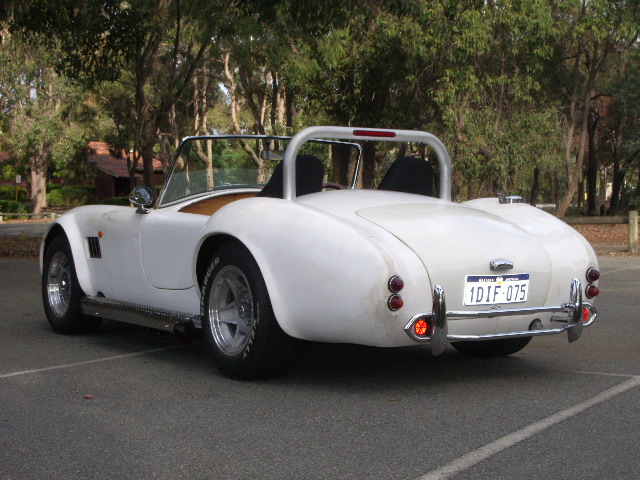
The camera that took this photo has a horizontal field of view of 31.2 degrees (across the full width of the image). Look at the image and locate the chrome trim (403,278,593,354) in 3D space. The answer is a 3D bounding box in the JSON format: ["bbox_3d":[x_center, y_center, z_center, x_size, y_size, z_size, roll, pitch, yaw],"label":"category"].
[{"bbox_3d":[0.818,0.334,5.066,1.140,0.295,0.160,-1,2,-34],"label":"chrome trim"}]

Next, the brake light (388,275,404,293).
[{"bbox_3d":[0.312,0.186,4.762,0.071,0.072,0.046,-1,2,-34],"label":"brake light"}]

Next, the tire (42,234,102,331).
[{"bbox_3d":[-1.578,0.286,7.417,0.230,0.648,0.648,-1,2,-34],"label":"tire"}]

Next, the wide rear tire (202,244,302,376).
[{"bbox_3d":[-0.308,0.333,5.491,0.280,0.664,0.664,-1,2,-34],"label":"wide rear tire"}]

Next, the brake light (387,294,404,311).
[{"bbox_3d":[0.311,0.263,4.765,0.071,0.070,0.046,-1,2,-34],"label":"brake light"}]

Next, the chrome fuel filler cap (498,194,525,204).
[{"bbox_3d":[0.972,-0.204,5.815,0.120,0.050,0.120,0,1,0],"label":"chrome fuel filler cap"}]

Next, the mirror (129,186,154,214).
[{"bbox_3d":[-1.014,-0.231,6.556,0.120,0.155,0.120,-1,2,-34],"label":"mirror"}]

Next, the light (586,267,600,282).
[{"bbox_3d":[1.289,0.166,5.416,0.071,0.072,0.046,-1,2,-34],"label":"light"}]

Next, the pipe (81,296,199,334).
[{"bbox_3d":[-1.049,0.419,6.466,0.155,0.130,1.380,-1,2,-34],"label":"pipe"}]

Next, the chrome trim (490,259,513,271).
[{"bbox_3d":[0.809,0.108,5.096,0.100,0.050,0.050,-1,2,-34],"label":"chrome trim"}]

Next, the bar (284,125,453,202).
[{"bbox_3d":[0.267,-0.377,5.869,1.050,0.375,0.075,-1,2,-34],"label":"bar"}]

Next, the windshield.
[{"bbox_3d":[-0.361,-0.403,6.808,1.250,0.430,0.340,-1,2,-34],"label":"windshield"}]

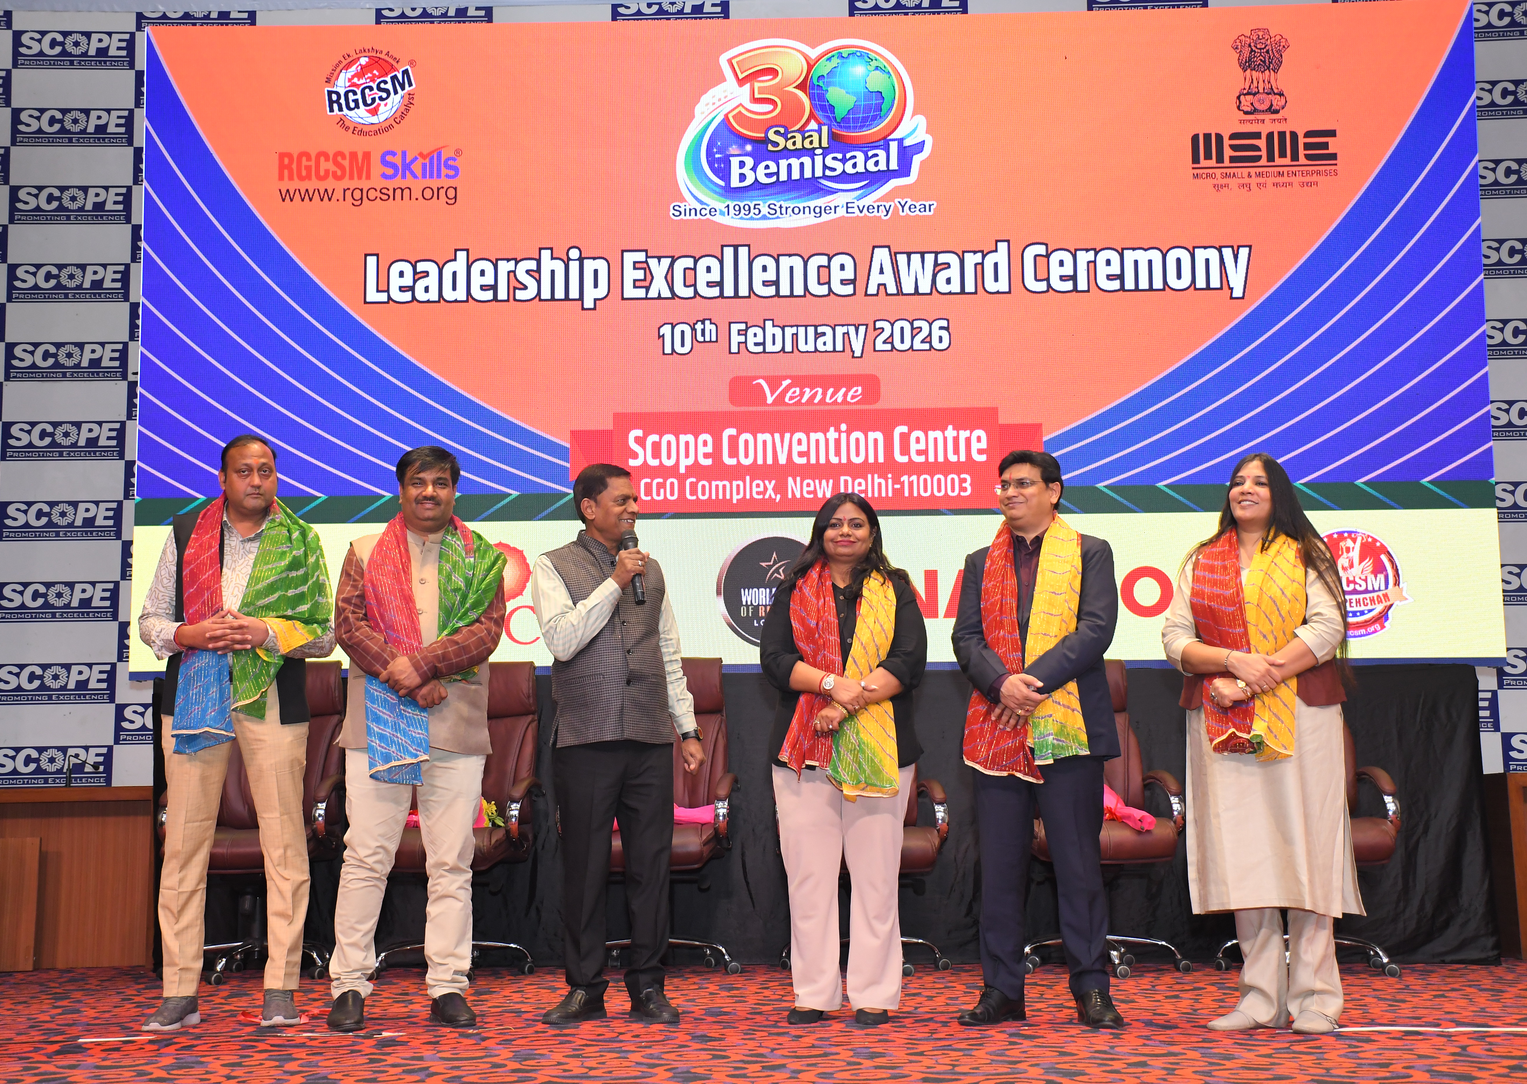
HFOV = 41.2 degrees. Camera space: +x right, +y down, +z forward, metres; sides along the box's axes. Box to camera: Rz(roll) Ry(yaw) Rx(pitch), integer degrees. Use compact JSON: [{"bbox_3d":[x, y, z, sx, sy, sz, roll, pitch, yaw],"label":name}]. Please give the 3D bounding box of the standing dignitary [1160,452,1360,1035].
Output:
[{"bbox_3d":[1.439,0.562,5.922,0.530,1.655,0.360,-3,-7,22],"label":"standing dignitary"}]

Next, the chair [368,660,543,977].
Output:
[{"bbox_3d":[-1.159,1.032,7.673,0.650,1.190,0.720,-1,-7,3],"label":"chair"}]

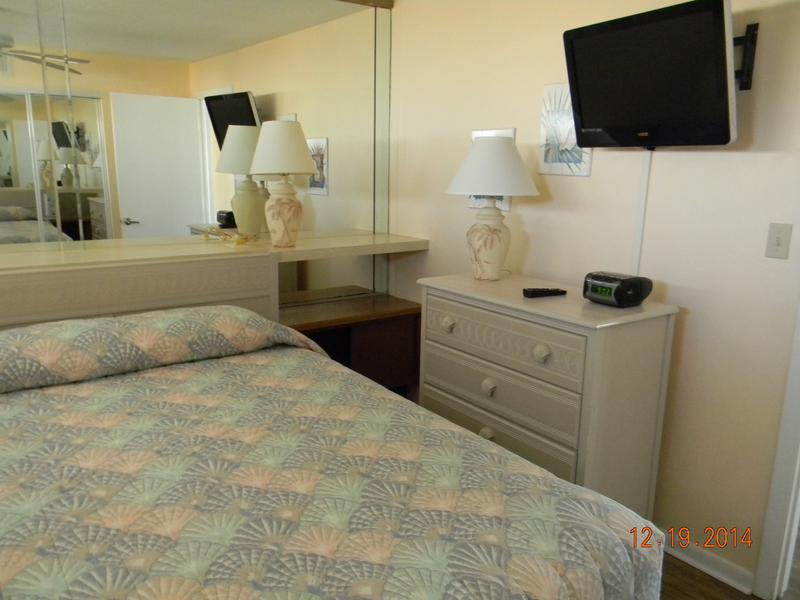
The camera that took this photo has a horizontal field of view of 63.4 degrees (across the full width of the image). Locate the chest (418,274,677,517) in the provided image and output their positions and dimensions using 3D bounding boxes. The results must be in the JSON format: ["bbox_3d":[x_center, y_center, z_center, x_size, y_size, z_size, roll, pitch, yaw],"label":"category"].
[{"bbox_3d":[0.515,0.446,2.689,0.486,0.959,0.964,-8,14,-36],"label":"chest"}]

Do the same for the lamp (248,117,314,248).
[{"bbox_3d":[-0.555,-0.549,3.083,0.315,0.583,0.315,1,12,0],"label":"lamp"}]

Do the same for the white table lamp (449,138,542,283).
[{"bbox_3d":[0.391,-0.388,2.826,0.395,0.612,0.395,1,12,0],"label":"white table lamp"}]

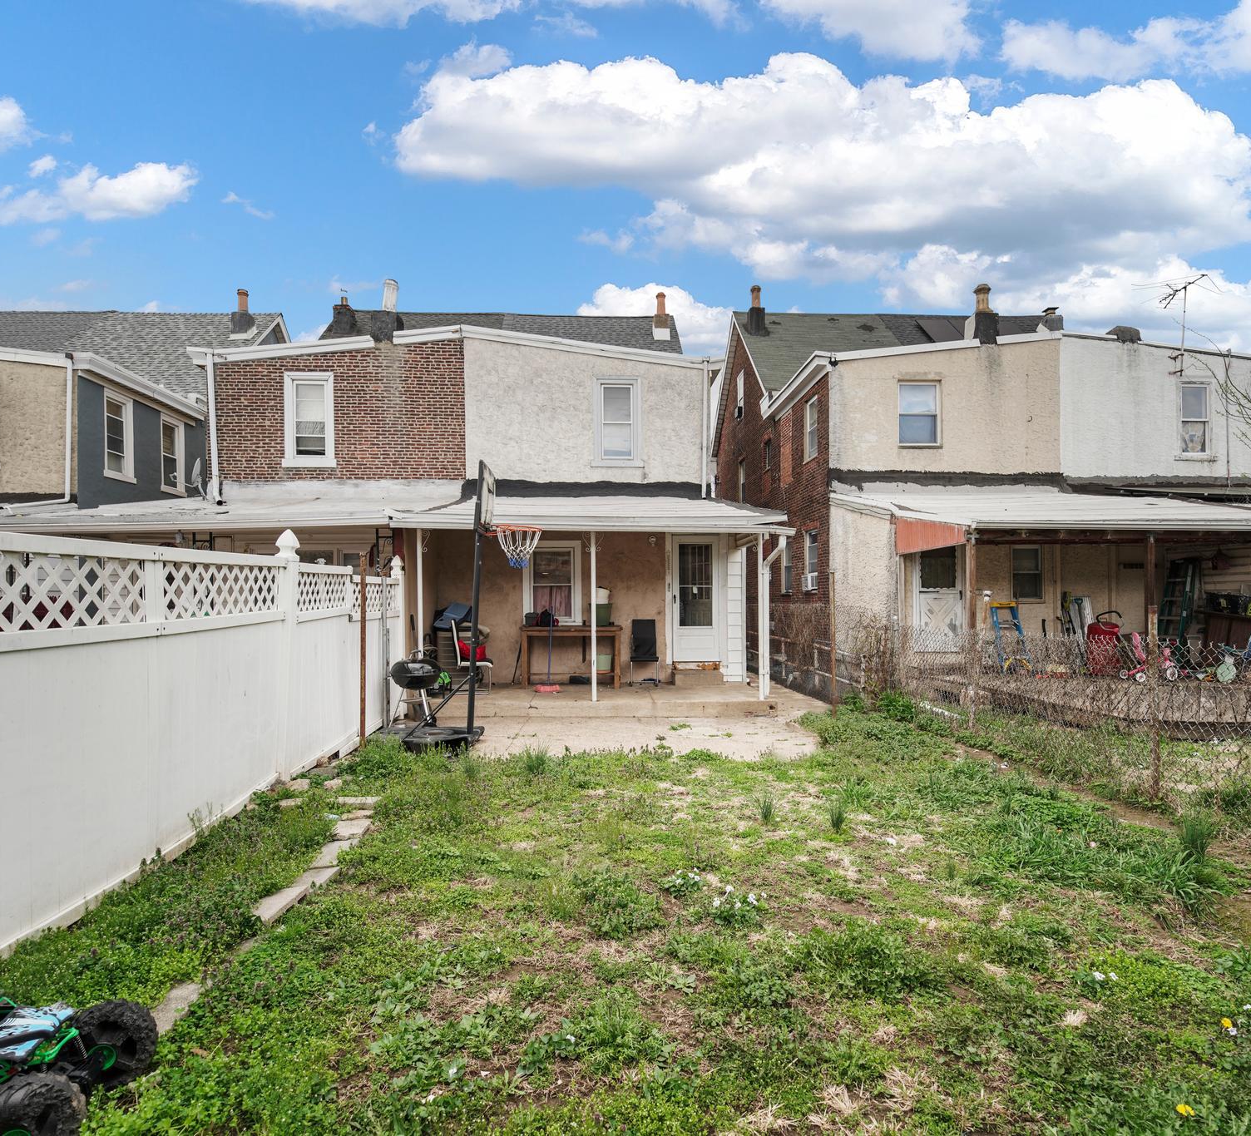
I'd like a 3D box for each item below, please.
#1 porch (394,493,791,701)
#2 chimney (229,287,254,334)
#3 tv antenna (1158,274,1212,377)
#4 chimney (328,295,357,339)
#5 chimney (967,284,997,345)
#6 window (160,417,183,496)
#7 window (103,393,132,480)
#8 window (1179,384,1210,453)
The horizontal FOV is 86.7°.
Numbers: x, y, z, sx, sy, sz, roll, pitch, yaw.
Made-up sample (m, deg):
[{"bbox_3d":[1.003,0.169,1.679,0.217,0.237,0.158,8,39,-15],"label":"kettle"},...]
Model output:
[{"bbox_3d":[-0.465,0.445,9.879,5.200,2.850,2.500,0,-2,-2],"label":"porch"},{"bbox_3d":[-11.940,-7.922,20.618,0.600,1.420,0.550,0,-2,-2],"label":"chimney"},{"bbox_3d":[11.574,-4.949,13.717,0.900,2.000,1.100,0,-2,4],"label":"tv antenna"},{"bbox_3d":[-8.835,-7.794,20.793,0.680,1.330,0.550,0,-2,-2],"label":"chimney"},{"bbox_3d":[7.464,-5.292,13.889,0.520,1.260,0.480,0,-2,-2],"label":"chimney"},{"bbox_3d":[-10.732,-2.644,15.689,0.150,1.750,0.880,0,-2,-2],"label":"window"},{"bbox_3d":[-10.657,-2.739,13.912,0.150,1.750,0.880,0,-2,-2],"label":"window"},{"bbox_3d":[11.840,-3.086,13.750,0.640,1.550,0.130,0,-2,-2],"label":"window"}]

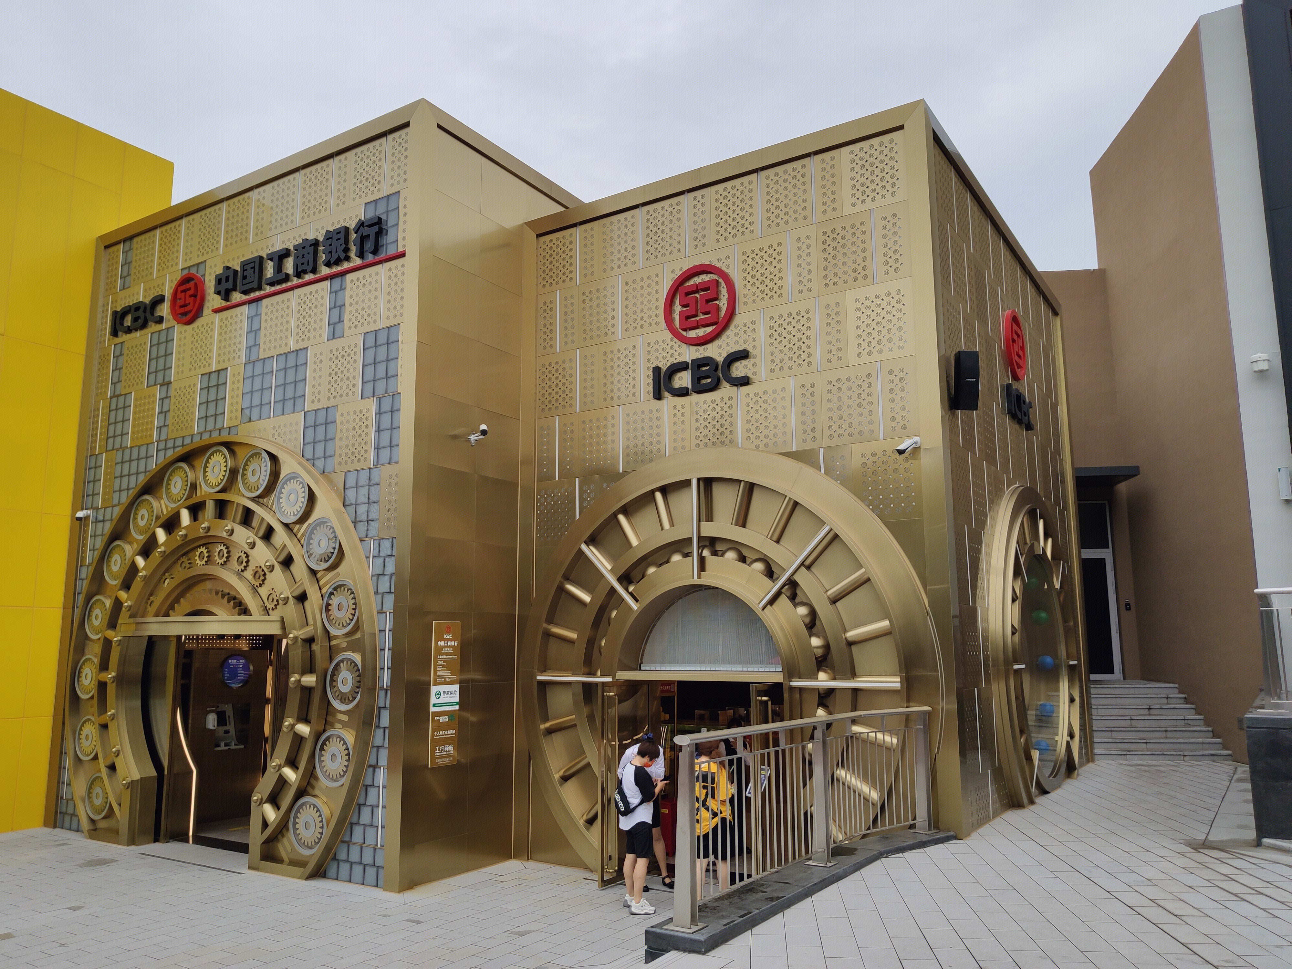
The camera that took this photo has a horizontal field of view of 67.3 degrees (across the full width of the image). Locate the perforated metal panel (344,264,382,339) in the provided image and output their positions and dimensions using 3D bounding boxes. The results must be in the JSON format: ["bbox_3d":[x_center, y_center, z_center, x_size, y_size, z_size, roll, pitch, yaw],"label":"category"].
[{"bbox_3d":[-3.431,-2.240,11.769,0.640,0.808,0.040,-6,-11,33],"label":"perforated metal panel"}]

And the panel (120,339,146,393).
[{"bbox_3d":[-7.449,-1.745,14.179,0.627,0.803,0.040,-6,-11,33],"label":"panel"}]

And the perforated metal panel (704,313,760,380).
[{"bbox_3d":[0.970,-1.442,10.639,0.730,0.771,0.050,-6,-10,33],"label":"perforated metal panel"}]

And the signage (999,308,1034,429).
[{"bbox_3d":[4.626,-1.443,12.130,0.090,1.458,1.234,-6,-10,33],"label":"signage"}]

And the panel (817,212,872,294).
[{"bbox_3d":[2.032,-2.361,9.946,0.593,0.784,0.060,-6,-11,32],"label":"panel"}]

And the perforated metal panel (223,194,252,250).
[{"bbox_3d":[-5.389,-3.451,12.801,0.588,0.727,0.060,-6,-11,32],"label":"perforated metal panel"}]

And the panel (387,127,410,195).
[{"bbox_3d":[-2.894,-3.796,11.372,0.374,0.794,0.050,-6,-11,32],"label":"panel"}]

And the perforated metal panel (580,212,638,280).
[{"bbox_3d":[-0.475,-3.024,12.308,0.932,0.809,0.040,-6,-11,33],"label":"perforated metal panel"}]

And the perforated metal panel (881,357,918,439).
[{"bbox_3d":[2.605,-0.890,9.934,0.364,0.836,0.040,-6,-11,33],"label":"perforated metal panel"}]

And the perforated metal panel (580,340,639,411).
[{"bbox_3d":[-0.424,-1.298,11.524,0.902,0.799,0.040,-6,-11,33],"label":"perforated metal panel"}]

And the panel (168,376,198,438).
[{"bbox_3d":[-6.264,-1.035,13.197,0.635,0.780,0.050,-6,-10,33],"label":"panel"}]

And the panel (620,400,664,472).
[{"bbox_3d":[-0.020,-0.572,11.139,0.594,0.786,0.050,-6,-11,32],"label":"panel"}]

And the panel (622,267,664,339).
[{"bbox_3d":[-0.045,-2.135,11.277,0.583,0.784,0.060,-6,-11,32],"label":"panel"}]

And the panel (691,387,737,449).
[{"bbox_3d":[0.757,-0.653,10.637,0.619,0.784,0.040,-6,-11,33],"label":"panel"}]

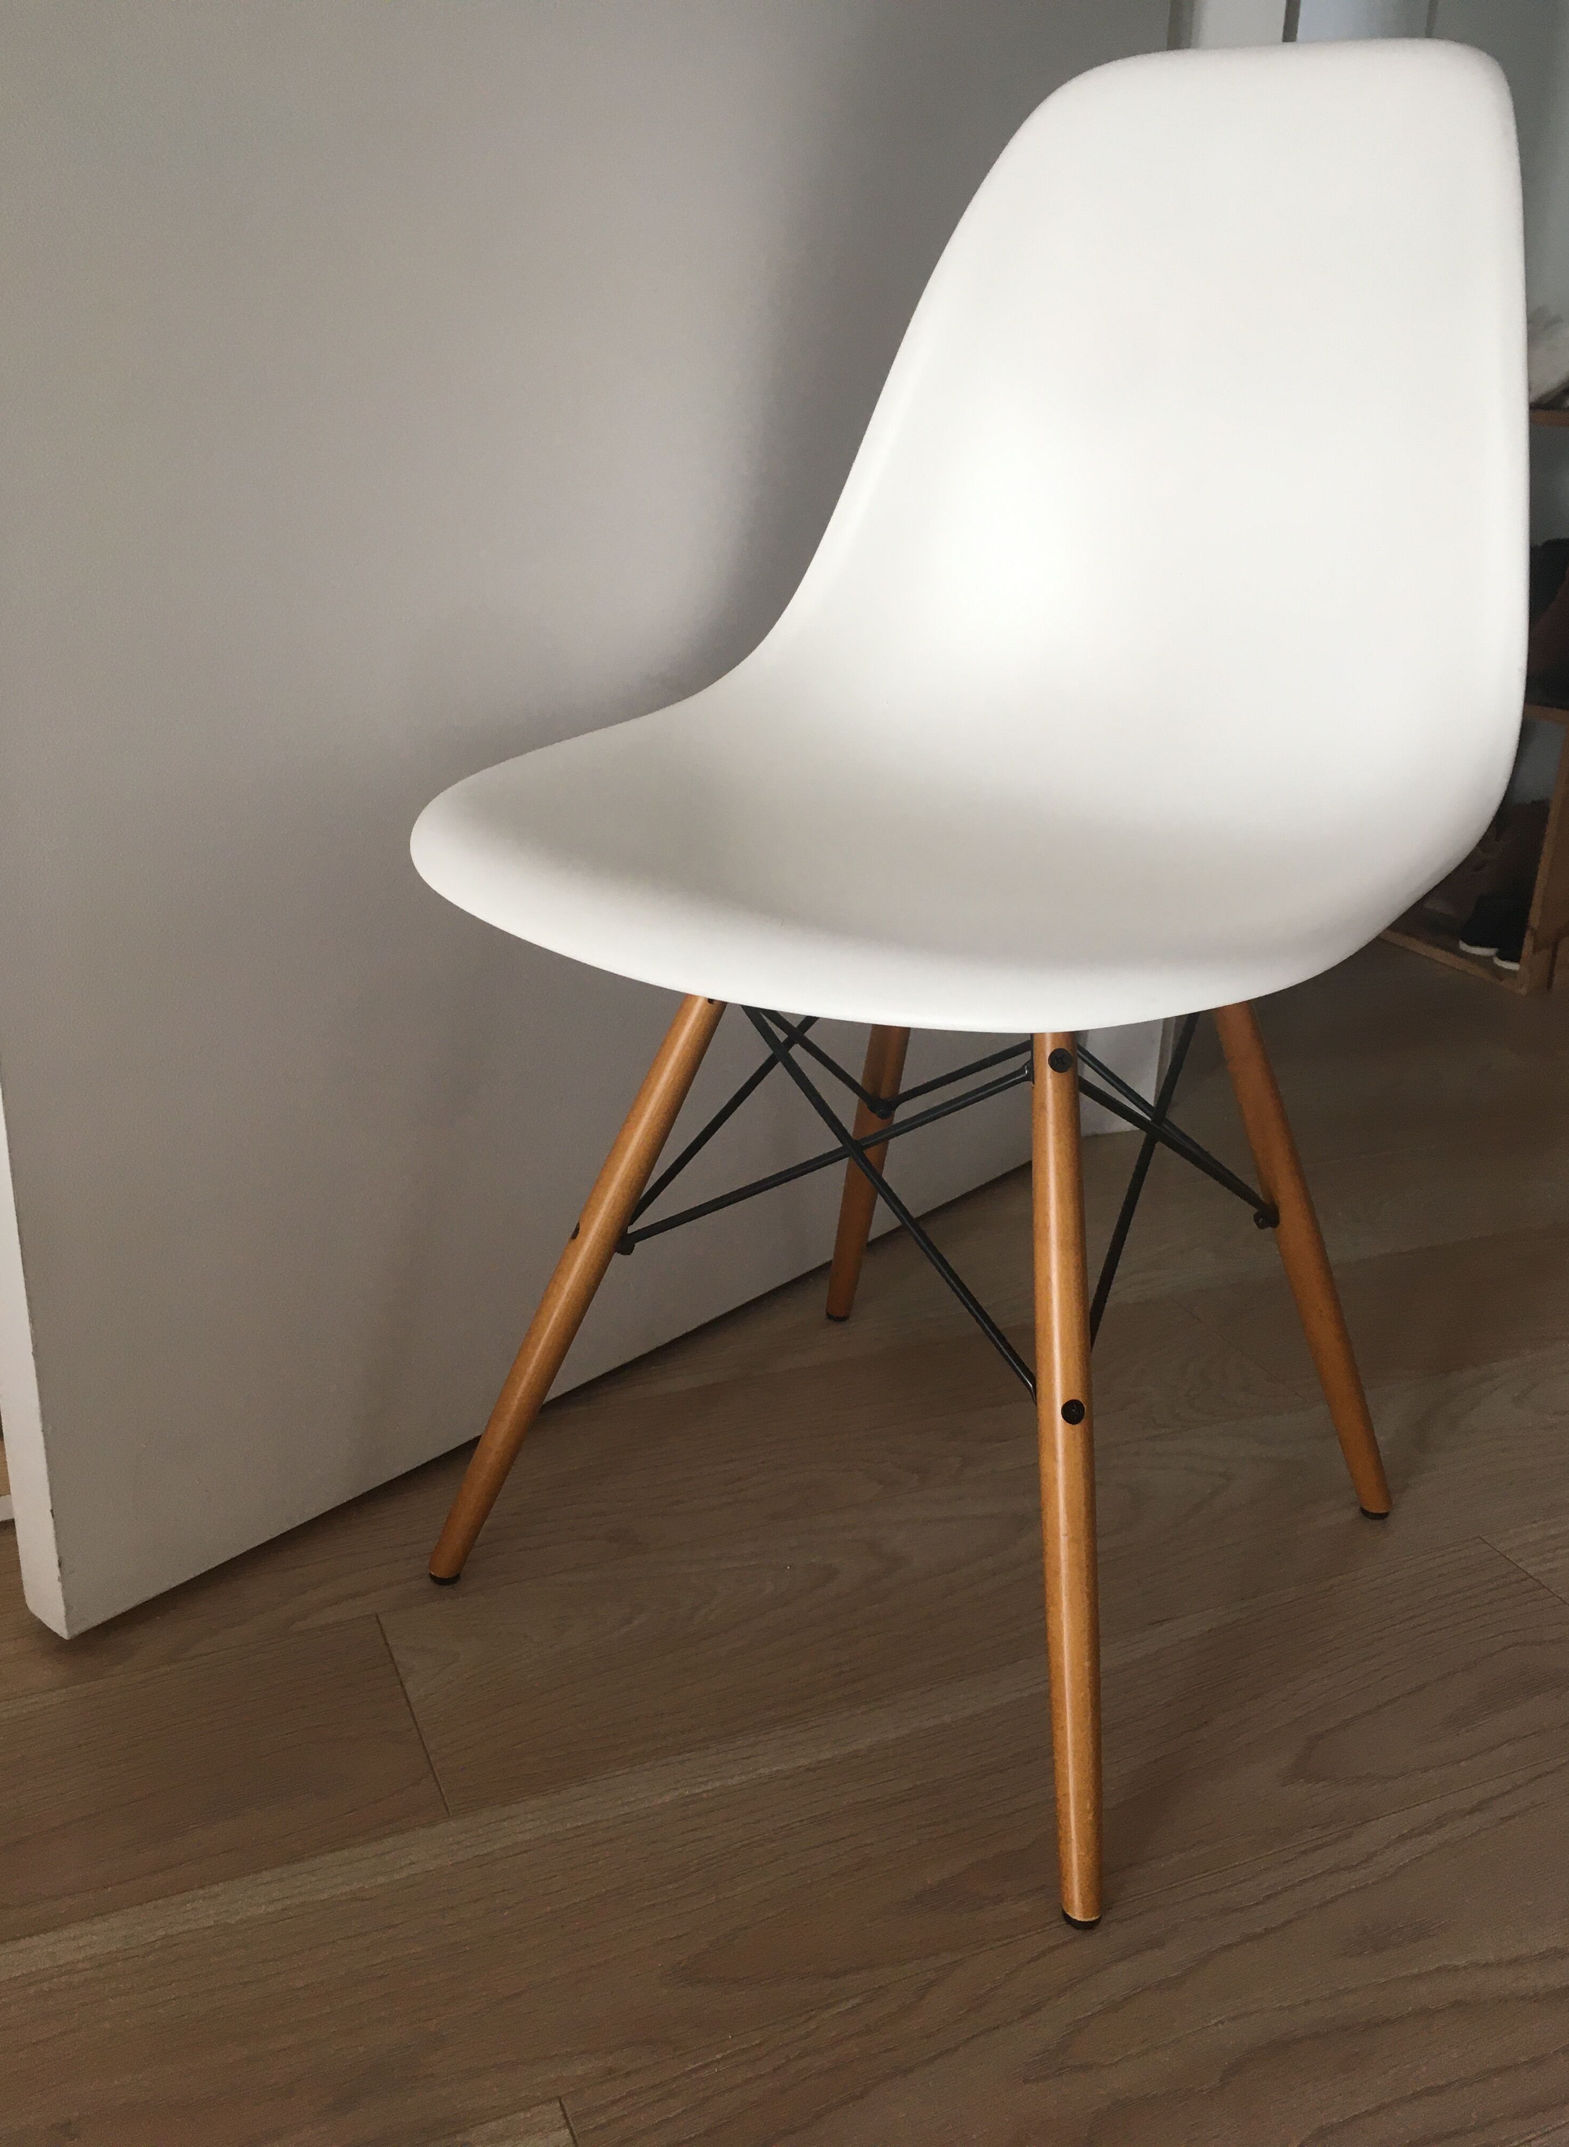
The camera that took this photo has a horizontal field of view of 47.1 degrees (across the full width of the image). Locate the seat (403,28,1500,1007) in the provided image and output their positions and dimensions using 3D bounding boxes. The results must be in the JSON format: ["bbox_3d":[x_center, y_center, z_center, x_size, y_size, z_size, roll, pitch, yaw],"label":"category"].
[{"bbox_3d":[0.112,-0.289,0.864,0.465,0.441,0.542,15,24,33],"label":"seat"}]

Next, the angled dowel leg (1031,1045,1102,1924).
[{"bbox_3d":[0.125,0.173,0.799,0.025,0.399,0.025,-1,-2,-9],"label":"angled dowel leg"}]

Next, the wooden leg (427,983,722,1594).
[{"bbox_3d":[-0.109,0.107,0.960,0.025,0.399,0.025,21,15,-16],"label":"wooden leg"}]

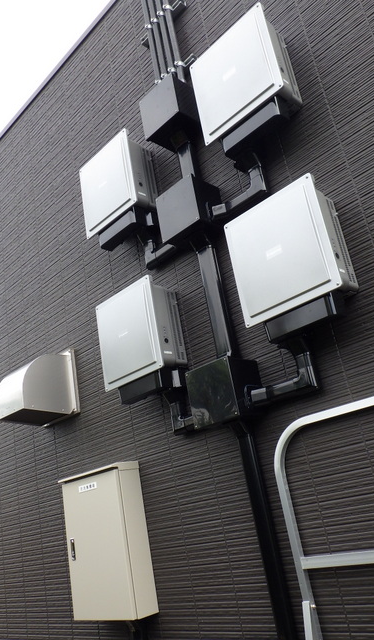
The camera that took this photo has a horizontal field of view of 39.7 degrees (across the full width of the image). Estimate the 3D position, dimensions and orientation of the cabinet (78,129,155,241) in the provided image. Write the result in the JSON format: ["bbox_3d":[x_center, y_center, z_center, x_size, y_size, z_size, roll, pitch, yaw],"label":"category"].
[{"bbox_3d":[-0.388,-0.769,3.079,0.221,0.486,0.450,11,-28,-45],"label":"cabinet"}]

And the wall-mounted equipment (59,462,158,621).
[{"bbox_3d":[-0.440,1.196,2.802,0.160,0.733,0.560,11,-28,-45],"label":"wall-mounted equipment"}]

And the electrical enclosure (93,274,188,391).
[{"bbox_3d":[-0.235,0.091,2.764,0.221,0.486,0.450,11,-28,-45],"label":"electrical enclosure"}]

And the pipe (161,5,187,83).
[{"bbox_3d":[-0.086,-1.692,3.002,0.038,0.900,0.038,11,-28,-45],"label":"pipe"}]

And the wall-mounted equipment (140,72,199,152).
[{"bbox_3d":[-0.078,-1.123,2.842,0.213,0.256,0.252,11,-28,-45],"label":"wall-mounted equipment"}]

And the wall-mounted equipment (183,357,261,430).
[{"bbox_3d":[0.180,0.333,2.308,0.213,0.256,0.252,11,-28,-45],"label":"wall-mounted equipment"}]

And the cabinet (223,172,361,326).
[{"bbox_3d":[0.441,-0.253,2.153,0.221,0.486,0.450,11,-28,-45],"label":"cabinet"}]

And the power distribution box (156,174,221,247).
[{"bbox_3d":[0.027,-0.530,2.624,0.213,0.256,0.252,11,-28,-45],"label":"power distribution box"}]

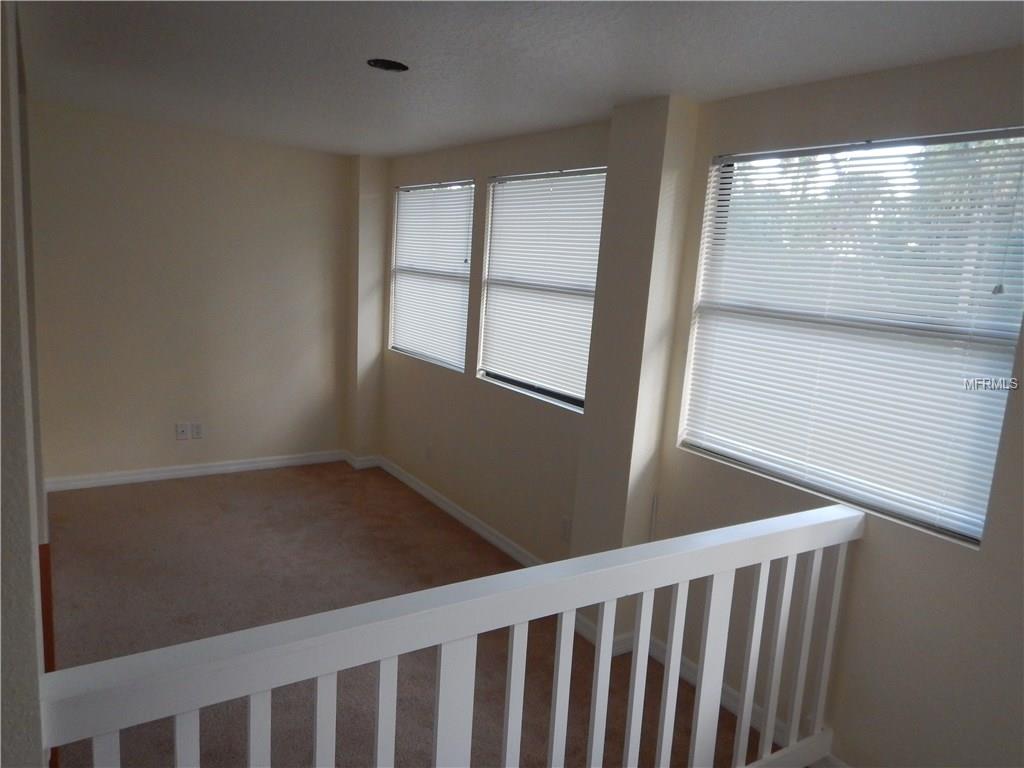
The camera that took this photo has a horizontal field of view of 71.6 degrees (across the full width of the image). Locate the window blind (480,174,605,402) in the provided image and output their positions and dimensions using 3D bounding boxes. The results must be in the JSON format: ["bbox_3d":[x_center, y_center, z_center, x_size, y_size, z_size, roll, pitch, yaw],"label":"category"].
[{"bbox_3d":[0.141,-0.544,3.836,0.045,1.128,0.983,-3,12,-35],"label":"window blind"}]

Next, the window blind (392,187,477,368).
[{"bbox_3d":[-0.539,-0.741,4.777,0.045,1.156,1.037,-3,12,-35],"label":"window blind"}]

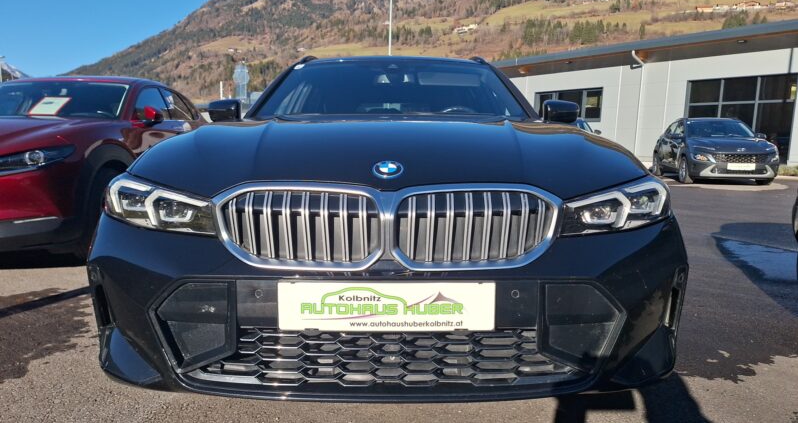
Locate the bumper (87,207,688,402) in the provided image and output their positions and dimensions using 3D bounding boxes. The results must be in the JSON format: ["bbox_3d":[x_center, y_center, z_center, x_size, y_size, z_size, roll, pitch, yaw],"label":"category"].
[{"bbox_3d":[-0.029,0.228,1.515,1.800,0.480,0.480,1,7,0],"label":"bumper"}]

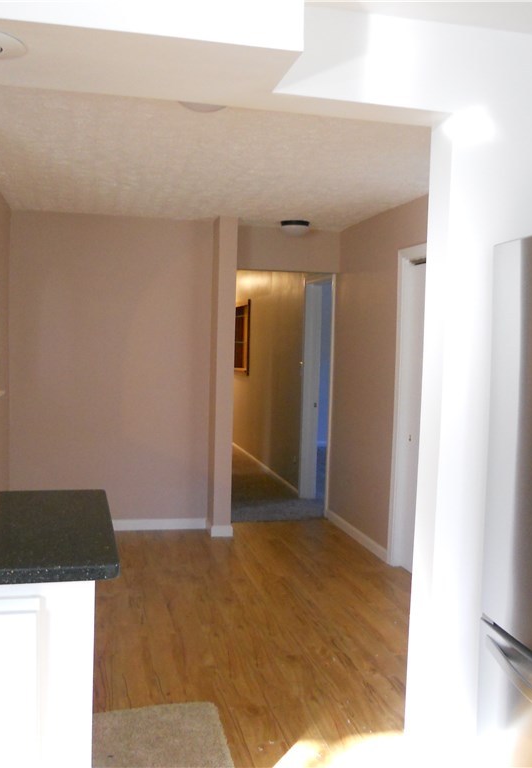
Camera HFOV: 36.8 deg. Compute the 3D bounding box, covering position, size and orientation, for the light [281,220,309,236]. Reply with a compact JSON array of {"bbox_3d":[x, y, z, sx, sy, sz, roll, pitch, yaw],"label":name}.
[{"bbox_3d":[0.234,-1.214,6.280,0.228,0.108,0.228,1,3,0],"label":"light"}]

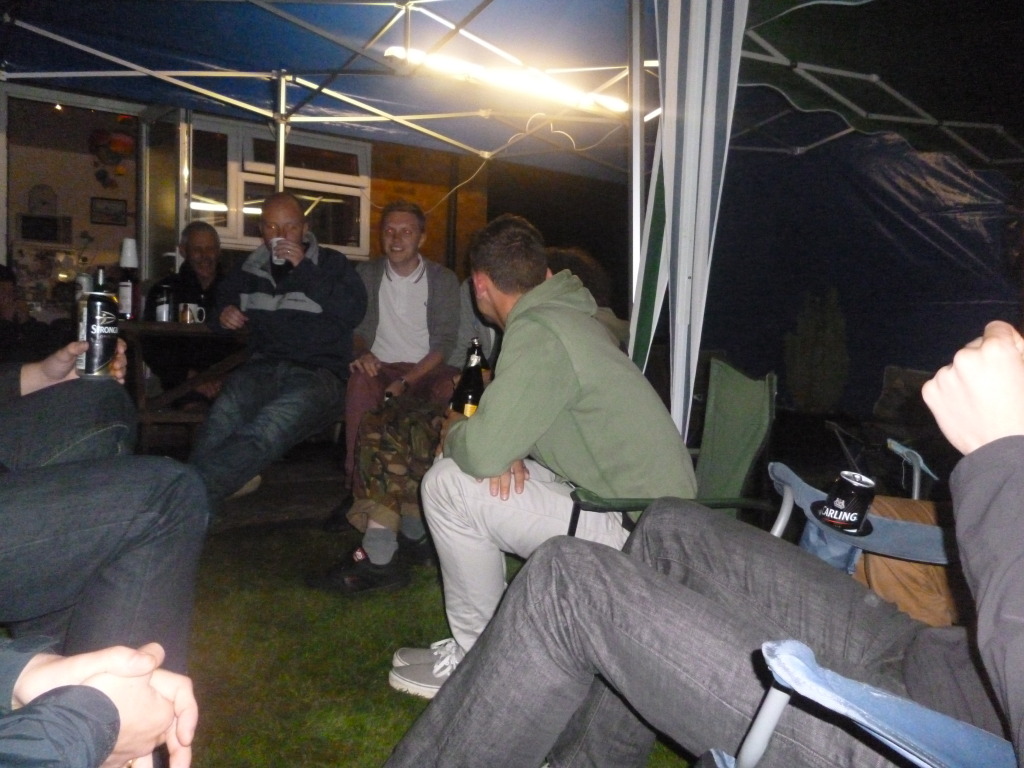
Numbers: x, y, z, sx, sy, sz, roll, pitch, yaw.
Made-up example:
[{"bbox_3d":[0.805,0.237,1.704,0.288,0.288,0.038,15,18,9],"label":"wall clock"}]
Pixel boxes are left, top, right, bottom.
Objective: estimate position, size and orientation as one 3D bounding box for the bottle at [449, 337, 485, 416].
[{"bbox_3d":[-0.099,0.011,1.970,0.070,0.250,0.070,6,1,-6],"label":"bottle"}]

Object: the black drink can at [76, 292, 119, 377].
[{"bbox_3d":[-0.715,-0.086,1.430,0.066,0.150,0.066,3,3,0],"label":"black drink can"}]

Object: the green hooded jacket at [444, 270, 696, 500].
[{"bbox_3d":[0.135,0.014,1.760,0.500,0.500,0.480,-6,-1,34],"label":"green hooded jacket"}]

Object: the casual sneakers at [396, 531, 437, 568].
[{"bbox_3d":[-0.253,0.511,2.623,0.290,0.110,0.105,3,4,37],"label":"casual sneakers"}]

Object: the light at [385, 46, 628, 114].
[{"bbox_3d":[0.032,-1.493,4.101,1.450,0.080,0.090,-1,3,-37],"label":"light"}]

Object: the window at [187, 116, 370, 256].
[{"bbox_3d":[-1.628,-1.381,5.928,1.371,0.883,0.100,-1,4,-37],"label":"window"}]

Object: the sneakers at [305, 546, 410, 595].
[{"bbox_3d":[-0.428,0.523,2.358,0.295,0.112,0.107,0,3,-21],"label":"sneakers"}]

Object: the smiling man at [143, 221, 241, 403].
[{"bbox_3d":[-1.417,-0.124,3.720,0.560,1.242,0.750,-1,3,-30],"label":"smiling man"}]

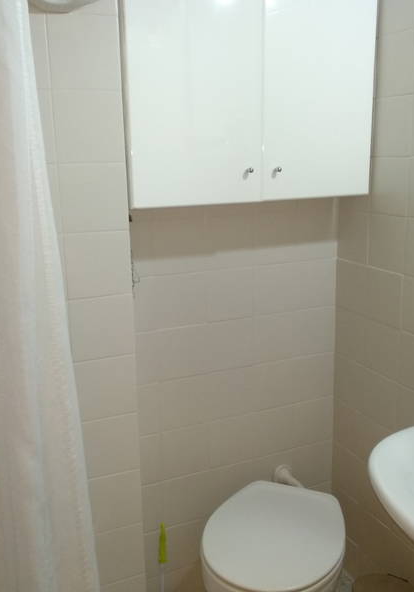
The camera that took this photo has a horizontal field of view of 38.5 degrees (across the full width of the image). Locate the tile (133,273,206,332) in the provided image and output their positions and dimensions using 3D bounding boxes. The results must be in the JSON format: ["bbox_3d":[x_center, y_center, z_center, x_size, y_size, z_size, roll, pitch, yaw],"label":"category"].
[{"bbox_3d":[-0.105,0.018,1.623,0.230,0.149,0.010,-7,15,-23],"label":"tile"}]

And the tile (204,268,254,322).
[{"bbox_3d":[0.070,-0.003,1.698,0.151,0.149,0.010,-7,15,-23],"label":"tile"}]

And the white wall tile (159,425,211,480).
[{"bbox_3d":[-0.062,0.454,1.744,0.151,0.149,0.010,-7,15,-23],"label":"white wall tile"}]

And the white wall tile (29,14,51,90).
[{"bbox_3d":[-0.395,-0.493,1.183,0.148,0.149,0.010,-7,15,-23],"label":"white wall tile"}]

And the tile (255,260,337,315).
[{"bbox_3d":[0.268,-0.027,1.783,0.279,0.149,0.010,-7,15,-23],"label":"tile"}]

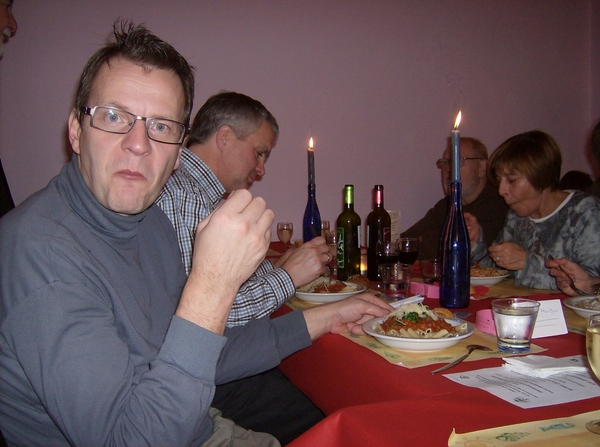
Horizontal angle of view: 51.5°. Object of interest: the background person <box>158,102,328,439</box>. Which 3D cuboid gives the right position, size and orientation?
[{"bbox_3d":[-0.199,0.333,1.447,0.700,1.266,0.530,-2,4,-21],"label":"background person"}]

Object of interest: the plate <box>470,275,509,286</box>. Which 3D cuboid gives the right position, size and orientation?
[{"bbox_3d":[0.515,0.164,1.840,0.213,0.034,0.213,0,4,0],"label":"plate"}]

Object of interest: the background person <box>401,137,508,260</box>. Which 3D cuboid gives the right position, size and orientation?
[{"bbox_3d":[0.636,0.302,2.259,0.660,1.214,0.560,-3,4,-35],"label":"background person"}]

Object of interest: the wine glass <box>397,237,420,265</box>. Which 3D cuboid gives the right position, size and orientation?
[{"bbox_3d":[0.317,0.118,1.786,0.066,0.145,0.066,0,4,0],"label":"wine glass"}]

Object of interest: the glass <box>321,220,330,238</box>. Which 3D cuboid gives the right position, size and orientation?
[{"bbox_3d":[0.097,0.067,2.646,0.066,0.143,0.066,0,4,0],"label":"glass"}]

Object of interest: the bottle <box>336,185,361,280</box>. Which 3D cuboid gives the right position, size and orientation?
[{"bbox_3d":[0.155,0.023,1.955,0.075,0.300,0.075,0,4,0],"label":"bottle"}]

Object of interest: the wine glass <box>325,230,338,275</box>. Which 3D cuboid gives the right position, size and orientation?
[{"bbox_3d":[0.118,0.093,2.060,0.064,0.146,0.064,0,4,0],"label":"wine glass"}]

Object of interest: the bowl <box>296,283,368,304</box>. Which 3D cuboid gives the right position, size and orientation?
[{"bbox_3d":[0.065,0.182,1.600,0.213,0.036,0.213,0,4,0],"label":"bowl"}]

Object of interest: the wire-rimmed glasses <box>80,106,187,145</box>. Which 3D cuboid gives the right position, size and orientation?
[{"bbox_3d":[-0.234,-0.127,0.833,0.142,0.042,0.138,9,-1,-28],"label":"wire-rimmed glasses"}]

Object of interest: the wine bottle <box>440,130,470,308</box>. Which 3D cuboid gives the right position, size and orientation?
[{"bbox_3d":[0.390,-0.012,1.555,0.076,0.442,0.076,0,4,0],"label":"wine bottle"}]

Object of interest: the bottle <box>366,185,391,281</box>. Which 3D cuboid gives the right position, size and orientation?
[{"bbox_3d":[0.251,0.027,1.981,0.076,0.303,0.076,1,4,17],"label":"bottle"}]

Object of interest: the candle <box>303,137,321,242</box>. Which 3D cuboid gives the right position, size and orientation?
[{"bbox_3d":[0.051,-0.116,2.580,0.078,0.490,0.078,0,4,0],"label":"candle"}]

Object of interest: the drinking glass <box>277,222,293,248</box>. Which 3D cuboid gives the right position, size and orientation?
[{"bbox_3d":[-0.057,0.067,2.440,0.064,0.146,0.064,0,4,0],"label":"drinking glass"}]

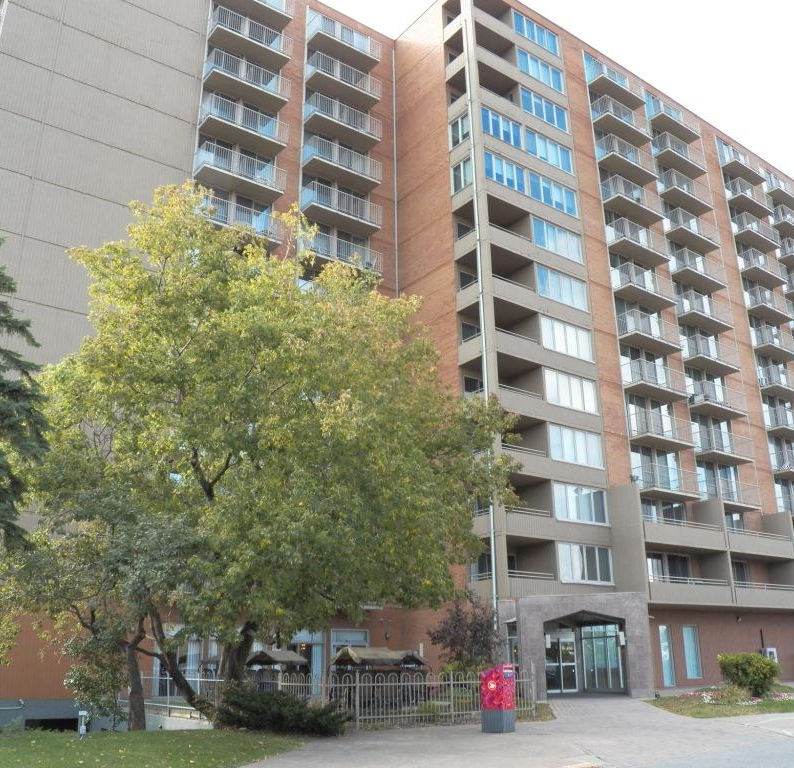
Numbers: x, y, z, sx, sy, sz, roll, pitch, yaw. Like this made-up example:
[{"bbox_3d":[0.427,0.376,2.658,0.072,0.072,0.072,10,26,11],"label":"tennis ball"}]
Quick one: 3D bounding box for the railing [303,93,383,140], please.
[{"bbox_3d":[-2.785,-13.675,43.127,4.000,1.120,1.030,14,-24,-35],"label":"railing"}]

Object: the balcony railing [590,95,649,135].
[{"bbox_3d":[12.926,-15.031,47.402,4.000,1.120,1.030,14,-24,-35],"label":"balcony railing"}]

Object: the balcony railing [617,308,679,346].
[{"bbox_3d":[13.367,-2.669,43.703,4.110,1.160,1.040,14,-24,-36],"label":"balcony railing"}]

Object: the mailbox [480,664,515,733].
[{"bbox_3d":[1.984,6.168,16.259,0.500,1.220,0.500,-13,-23,31],"label":"mailbox"}]

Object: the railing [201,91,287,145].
[{"bbox_3d":[-7.028,-11.854,38.127,3.927,1.191,1.088,14,-24,-35],"label":"railing"}]

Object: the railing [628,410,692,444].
[{"bbox_3d":[13.214,2.310,41.214,4.000,1.120,1.030,14,-24,-35],"label":"railing"}]

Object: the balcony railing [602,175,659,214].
[{"bbox_3d":[12.994,-10.086,45.451,3.968,1.136,1.078,14,-24,-35],"label":"balcony railing"}]

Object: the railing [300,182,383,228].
[{"bbox_3d":[-2.689,-8.546,40.718,3.953,1.197,1.105,13,-24,-34],"label":"railing"}]

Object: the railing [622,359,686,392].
[{"bbox_3d":[13.194,-0.186,42.084,4.000,1.120,1.030,14,-24,-35],"label":"railing"}]

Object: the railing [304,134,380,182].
[{"bbox_3d":[-2.782,-11.162,42.637,4.097,1.160,1.120,14,-24,-36],"label":"railing"}]

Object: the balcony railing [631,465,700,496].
[{"bbox_3d":[13.194,4.774,40.234,3.968,1.136,1.078,14,-24,-35],"label":"balcony railing"}]

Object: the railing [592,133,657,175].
[{"bbox_3d":[12.982,-12.586,46.498,4.000,1.120,1.030,14,-24,-35],"label":"railing"}]

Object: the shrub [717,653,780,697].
[{"bbox_3d":[12.731,10.503,30.000,2.100,1.550,2.000,14,-24,-35],"label":"shrub"}]

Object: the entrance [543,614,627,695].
[{"bbox_3d":[7.213,10.411,31.793,3.100,3.100,1.700,-3,-19,7],"label":"entrance"}]

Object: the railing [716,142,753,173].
[{"bbox_3d":[23.954,-15.046,57.136,4.110,1.160,1.040,14,-24,-36],"label":"railing"}]

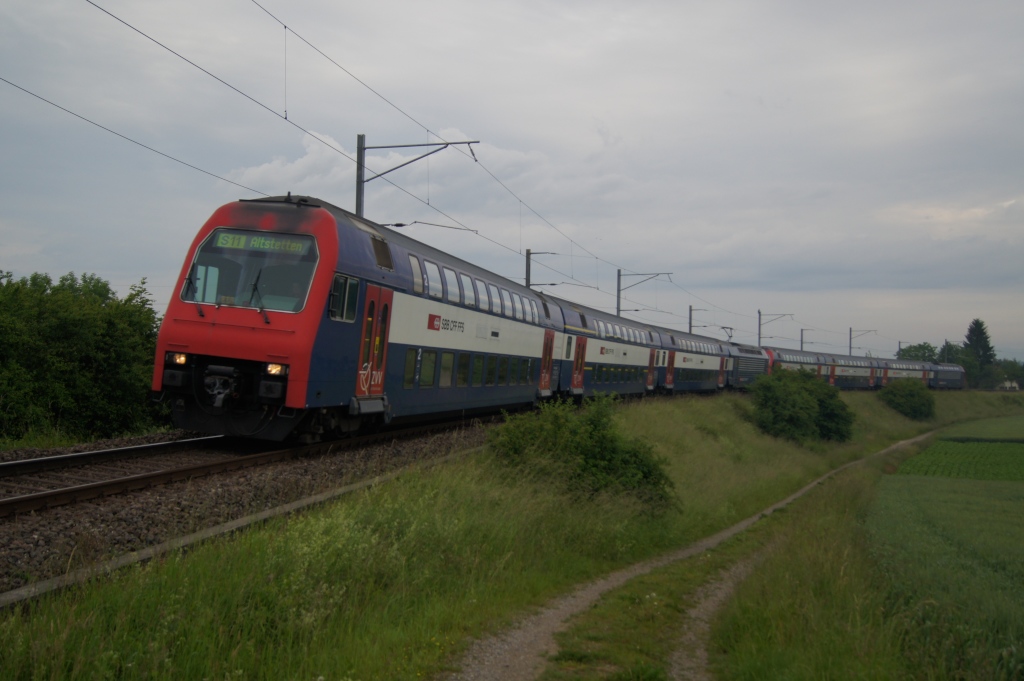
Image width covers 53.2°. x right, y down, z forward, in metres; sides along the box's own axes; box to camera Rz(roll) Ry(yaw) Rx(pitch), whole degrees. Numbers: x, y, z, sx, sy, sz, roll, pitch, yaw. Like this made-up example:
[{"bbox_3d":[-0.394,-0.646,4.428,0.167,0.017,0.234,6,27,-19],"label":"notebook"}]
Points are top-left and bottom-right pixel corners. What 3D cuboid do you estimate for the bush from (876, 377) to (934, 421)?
[{"bbox_3d":[54.000,8.000,140.000,7.400,5.500,6.800,0,-2,21],"label":"bush"}]

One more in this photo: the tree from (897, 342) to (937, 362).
[{"bbox_3d":[106.600,7.600,270.000,10.700,14.000,10.400,0,-2,22],"label":"tree"}]

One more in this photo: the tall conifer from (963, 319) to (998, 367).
[{"bbox_3d":[129.900,4.800,284.500,9.400,21.500,9.400,0,-2,25],"label":"tall conifer"}]

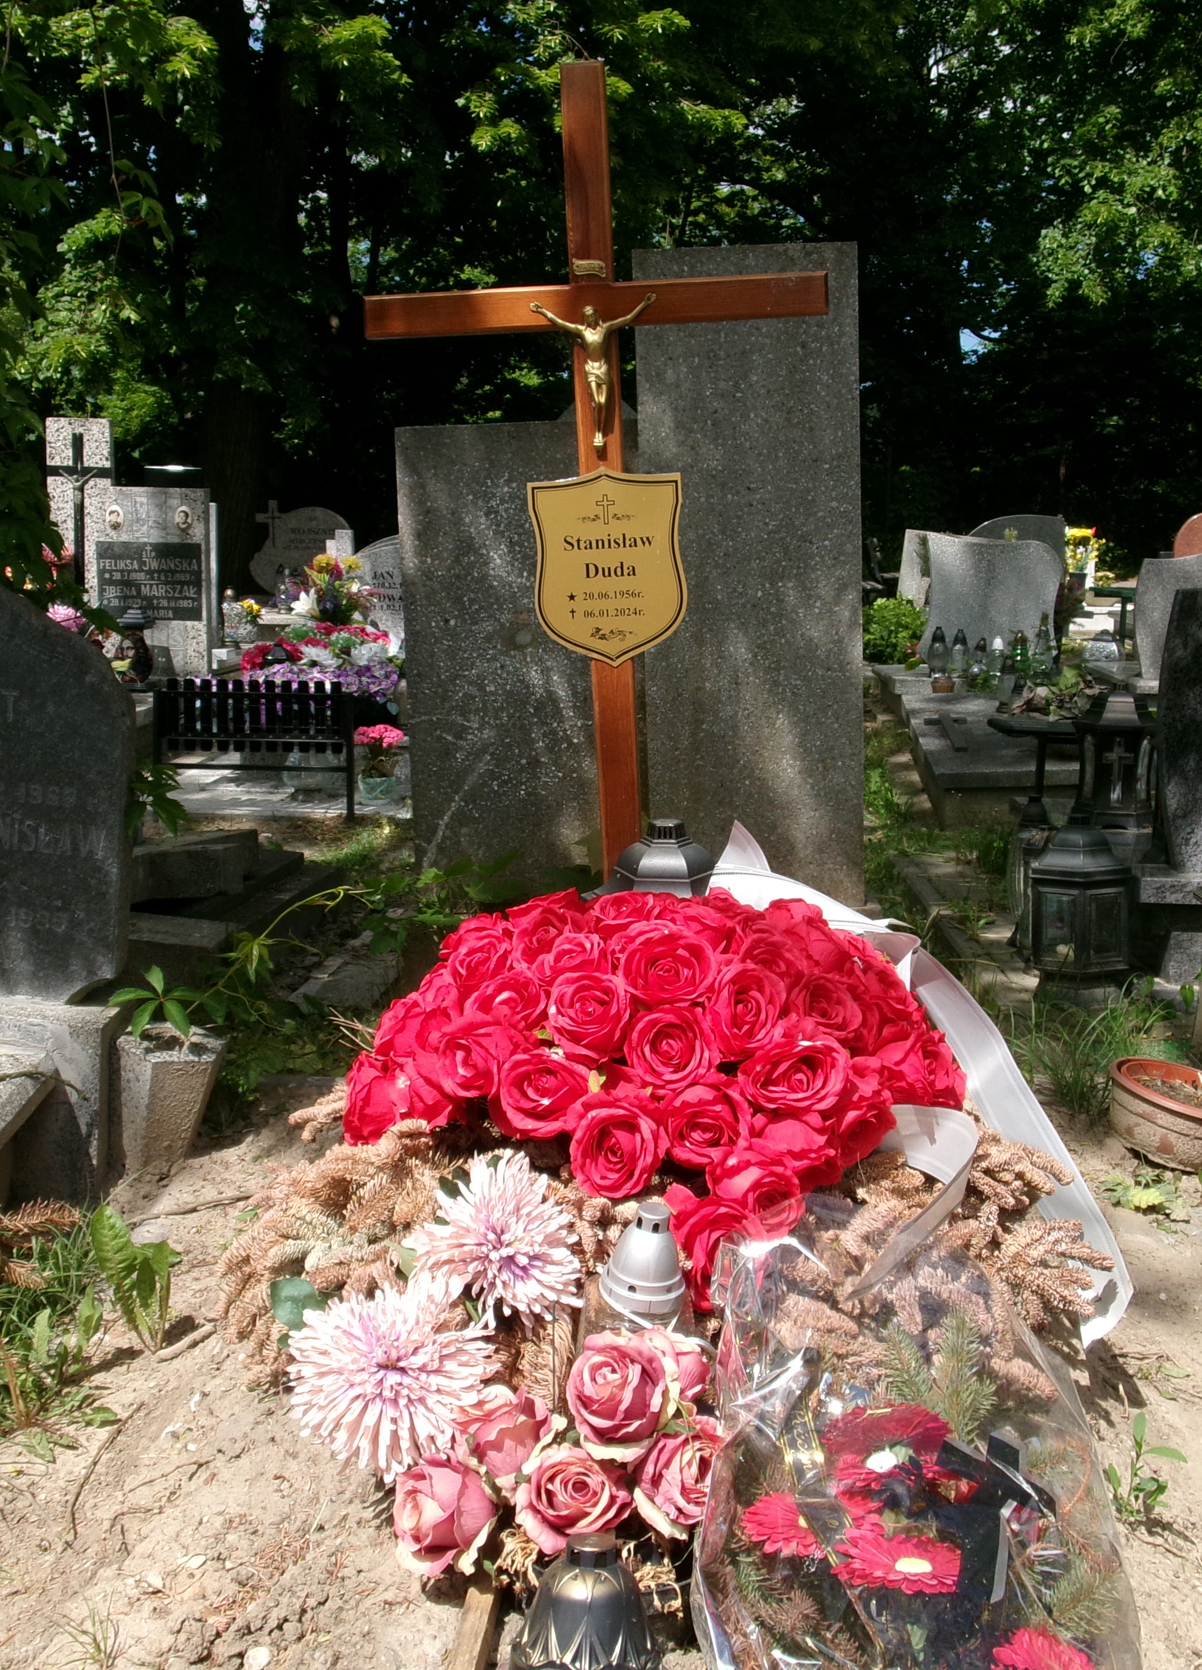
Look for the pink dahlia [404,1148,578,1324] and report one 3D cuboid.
[{"bbox_3d":[-0.108,0.414,1.850,0.168,0.168,0.080,-1,-13,-5],"label":"pink dahlia"}]

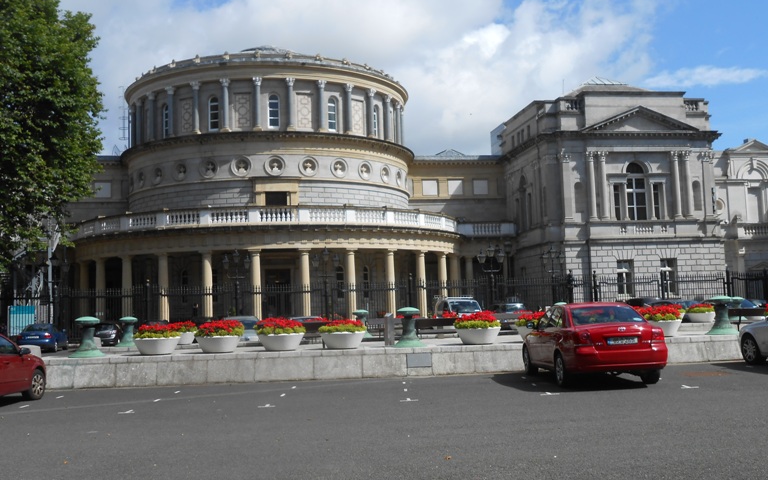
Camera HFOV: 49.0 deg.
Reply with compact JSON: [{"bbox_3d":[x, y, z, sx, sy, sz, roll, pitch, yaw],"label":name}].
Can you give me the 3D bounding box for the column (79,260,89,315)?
[{"bbox_3d":[-21.933,4.224,61.713,0.720,5.281,0.720,1,-6,-32],"label":"column"}]

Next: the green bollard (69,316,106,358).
[{"bbox_3d":[-6.704,2.194,19.106,0.840,0.905,0.840,-1,-5,-10],"label":"green bollard"}]

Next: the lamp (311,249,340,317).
[{"bbox_3d":[-3.189,2.916,47.425,1.550,4.970,0.700,-1,-5,-10],"label":"lamp"}]

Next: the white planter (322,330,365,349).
[{"bbox_3d":[-0.925,2.227,18.781,1.020,0.380,1.020,-1,-5,-9],"label":"white planter"}]

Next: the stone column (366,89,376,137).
[{"bbox_3d":[-0.859,-9.638,64.077,0.680,3.795,0.680,-6,-6,38],"label":"stone column"}]

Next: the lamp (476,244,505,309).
[{"bbox_3d":[6.824,3.035,53.148,1.700,5.522,0.550,-1,-5,-9],"label":"lamp"}]

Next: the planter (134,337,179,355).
[{"bbox_3d":[-5.006,2.343,18.632,1.020,0.370,1.020,-1,-5,-9],"label":"planter"}]

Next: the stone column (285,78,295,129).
[{"bbox_3d":[-6.463,-9.425,58.572,0.660,3.757,0.660,-1,-5,-9],"label":"stone column"}]

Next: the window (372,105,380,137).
[{"bbox_3d":[-0.674,-9.857,69.526,0.300,2.685,1.000,-5,-6,32],"label":"window"}]

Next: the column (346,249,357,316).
[{"bbox_3d":[-2.180,3.252,59.095,0.760,5.295,0.760,-2,-5,0],"label":"column"}]

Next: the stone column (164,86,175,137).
[{"bbox_3d":[-16.595,-9.865,65.644,0.600,3.935,0.600,-5,-6,33],"label":"stone column"}]

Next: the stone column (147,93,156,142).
[{"bbox_3d":[-16.847,-8.966,61.184,0.660,3.537,0.660,-6,-6,44],"label":"stone column"}]

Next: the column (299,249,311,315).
[{"bbox_3d":[-4.996,3.072,53.703,0.740,4.880,0.740,-1,-5,-9],"label":"column"}]

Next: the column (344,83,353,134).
[{"bbox_3d":[-2.581,-10.037,65.445,0.580,4.226,0.580,2,-6,-39],"label":"column"}]

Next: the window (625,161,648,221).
[{"bbox_3d":[18.206,-3.513,60.960,1.520,4.222,0.350,-1,-5,-9],"label":"window"}]

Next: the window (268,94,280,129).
[{"bbox_3d":[-7.878,-9.197,60.515,0.880,2.542,0.300,-1,-5,-10],"label":"window"}]

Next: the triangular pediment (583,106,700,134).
[{"bbox_3d":[18.833,-8.786,62.446,9.340,2.168,1.000,-1,-5,-9],"label":"triangular pediment"}]

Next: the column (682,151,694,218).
[{"bbox_3d":[20.879,-3.858,57.717,0.660,4.595,0.660,-1,-5,-10],"label":"column"}]

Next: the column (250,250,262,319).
[{"bbox_3d":[-8.072,3.074,53.249,0.760,4.899,0.760,-2,-4,-3],"label":"column"}]

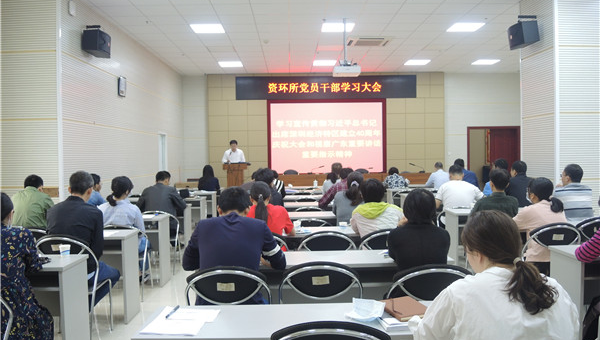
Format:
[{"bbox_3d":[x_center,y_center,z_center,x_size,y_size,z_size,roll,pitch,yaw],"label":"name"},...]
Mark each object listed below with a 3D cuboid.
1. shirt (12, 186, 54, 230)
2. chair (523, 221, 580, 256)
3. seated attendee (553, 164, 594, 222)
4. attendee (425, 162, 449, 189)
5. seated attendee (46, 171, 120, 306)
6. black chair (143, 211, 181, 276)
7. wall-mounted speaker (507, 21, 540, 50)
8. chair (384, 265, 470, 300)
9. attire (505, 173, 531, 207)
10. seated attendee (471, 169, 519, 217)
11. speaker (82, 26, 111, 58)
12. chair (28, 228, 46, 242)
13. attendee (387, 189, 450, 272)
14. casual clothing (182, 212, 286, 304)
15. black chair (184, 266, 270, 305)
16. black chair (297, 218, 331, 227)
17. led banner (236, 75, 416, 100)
[{"bbox_3d":[-2.826,0.511,5.265,0.480,0.690,0.400,-1,2,-1],"label":"shirt"},{"bbox_3d":[2.125,0.867,4.352,0.500,0.820,0.530,-1,2,-7],"label":"chair"},{"bbox_3d":[2.878,0.598,5.268,0.500,1.300,0.750,-1,2,-13],"label":"seated attendee"},{"bbox_3d":[2.679,0.461,9.421,0.500,1.240,0.700,-1,2,-5],"label":"attendee"},{"bbox_3d":[-1.707,0.675,3.918,0.510,1.320,0.750,0,2,7],"label":"seated attendee"},{"bbox_3d":[-1.739,0.890,6.279,0.480,0.840,0.550,-1,2,-1],"label":"black chair"},{"bbox_3d":[3.340,-2.000,7.240,0.250,0.300,0.465,-8,1,0],"label":"wall-mounted speaker"},{"bbox_3d":[0.753,0.956,2.947,0.480,0.860,0.560,-1,2,-1],"label":"chair"},{"bbox_3d":[2.854,0.369,6.419,0.450,0.645,0.340,-1,2,-19],"label":"attire"},{"bbox_3d":[2.241,0.636,5.648,0.530,1.290,0.720,-1,2,-1],"label":"seated attendee"},{"bbox_3d":[-3.120,-1.950,7.490,0.250,0.300,0.465,4,2,1],"label":"speaker"},{"bbox_3d":[-2.238,0.909,4.249,0.500,0.870,0.550,-1,2,-1],"label":"chair"},{"bbox_3d":[0.743,0.730,3.145,0.450,1.240,0.750,-1,2,-1],"label":"attendee"},{"bbox_3d":[-0.372,0.542,2.829,0.580,0.625,0.460,-1,2,-1],"label":"casual clothing"},{"bbox_3d":[-0.376,0.927,2.739,0.460,0.860,0.520,-1,2,-1],"label":"black chair"},{"bbox_3d":[0.126,0.867,5.017,0.500,0.820,0.530,-1,2,-1],"label":"black chair"},{"bbox_3d":[0.775,-2.414,14.200,5.280,0.670,0.100,-1,2,-1],"label":"led banner"}]

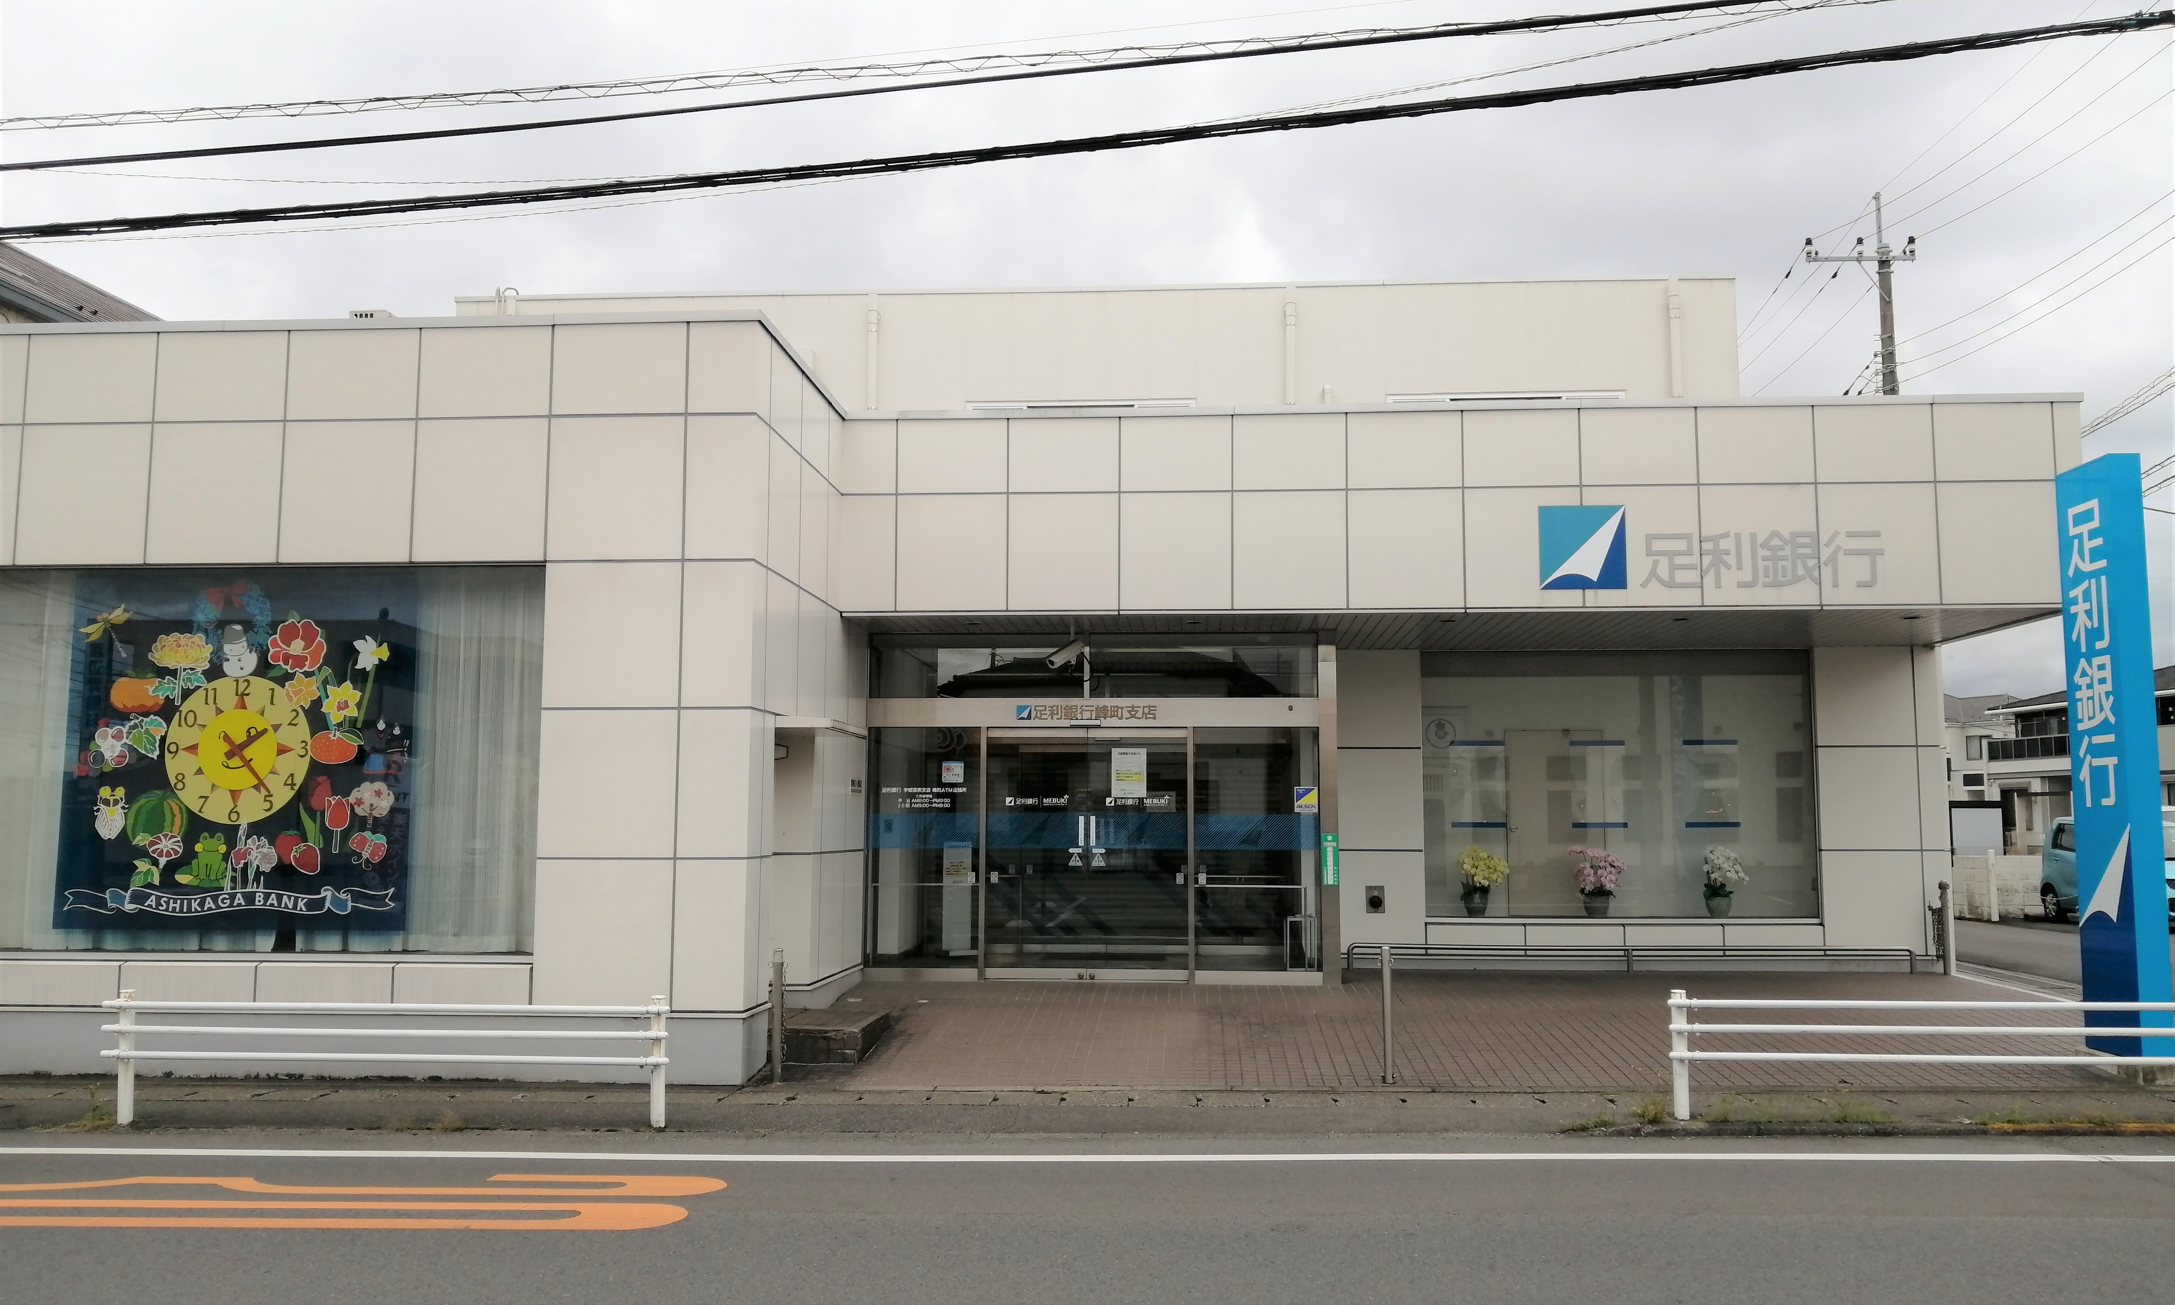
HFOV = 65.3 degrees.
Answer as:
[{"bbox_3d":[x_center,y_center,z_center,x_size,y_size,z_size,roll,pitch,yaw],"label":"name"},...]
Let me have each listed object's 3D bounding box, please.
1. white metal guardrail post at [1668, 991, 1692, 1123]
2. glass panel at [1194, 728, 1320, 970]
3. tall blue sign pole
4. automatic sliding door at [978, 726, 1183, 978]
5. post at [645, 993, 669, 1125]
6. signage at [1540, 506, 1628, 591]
[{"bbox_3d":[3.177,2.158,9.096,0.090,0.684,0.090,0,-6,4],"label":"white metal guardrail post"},{"bbox_3d":[1.415,1.671,14.171,1.053,2.065,0.080,0,-6,4],"label":"glass panel"},{"bbox_3d":[6.597,0.663,10.931,0.187,3.790,0.690,0,-6,4],"label":"tall blue sign pole"},{"bbox_3d":[0.000,1.695,14.261,1.725,2.092,0.080,0,-6,4],"label":"automatic sliding door"},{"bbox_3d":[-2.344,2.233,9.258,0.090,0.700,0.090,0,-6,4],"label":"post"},{"bbox_3d":[3.885,-0.815,13.296,0.673,0.658,0.060,0,-6,4],"label":"signage"}]

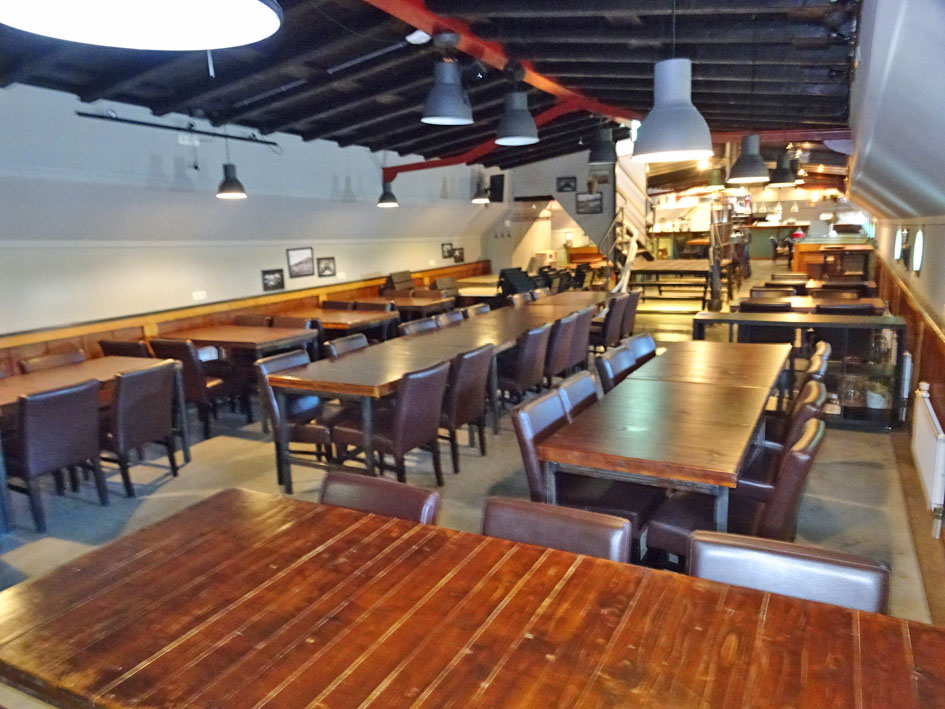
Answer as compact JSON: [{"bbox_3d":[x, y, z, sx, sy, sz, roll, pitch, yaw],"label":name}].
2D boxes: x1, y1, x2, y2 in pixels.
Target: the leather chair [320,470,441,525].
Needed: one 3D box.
[{"bbox_3d":[-0.441,0.904,2.182,0.460,0.870,0.620,3,12,28],"label":"leather chair"}]

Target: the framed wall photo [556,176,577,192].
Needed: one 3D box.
[{"bbox_3d":[1.613,-2.897,11.653,0.340,0.250,0.030,3,12,28],"label":"framed wall photo"}]

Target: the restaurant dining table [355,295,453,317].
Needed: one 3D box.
[{"bbox_3d":[-0.968,-0.287,8.959,1.350,0.800,0.800,3,12,28],"label":"restaurant dining table"}]

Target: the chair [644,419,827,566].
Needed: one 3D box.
[{"bbox_3d":[1.049,0.722,2.810,0.620,0.870,0.460,4,12,31],"label":"chair"}]

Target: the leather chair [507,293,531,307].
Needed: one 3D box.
[{"bbox_3d":[0.765,-0.253,7.609,0.610,0.830,0.450,4,13,28],"label":"leather chair"}]

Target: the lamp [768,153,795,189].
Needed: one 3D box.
[{"bbox_3d":[4.329,-2.552,9.550,0.380,0.440,0.380,4,13,28],"label":"lamp"}]

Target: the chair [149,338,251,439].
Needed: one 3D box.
[{"bbox_3d":[-2.220,0.239,5.679,0.450,0.830,0.610,3,12,24],"label":"chair"}]

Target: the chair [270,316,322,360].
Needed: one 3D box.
[{"bbox_3d":[-1.982,0.117,6.817,0.460,0.870,0.620,3,12,28],"label":"chair"}]

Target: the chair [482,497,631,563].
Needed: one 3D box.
[{"bbox_3d":[0.131,0.936,1.874,0.460,0.870,0.620,3,12,28],"label":"chair"}]

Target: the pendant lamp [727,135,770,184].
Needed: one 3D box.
[{"bbox_3d":[1.959,-1.381,4.840,0.280,0.310,0.280,3,12,28],"label":"pendant lamp"}]

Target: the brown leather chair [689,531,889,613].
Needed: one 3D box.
[{"bbox_3d":[0.677,0.968,1.570,0.460,0.870,0.620,3,12,28],"label":"brown leather chair"}]

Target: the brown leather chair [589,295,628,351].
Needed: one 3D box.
[{"bbox_3d":[1.313,-0.223,7.352,0.610,0.830,0.450,4,13,28],"label":"brown leather chair"}]

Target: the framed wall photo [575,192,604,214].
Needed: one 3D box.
[{"bbox_3d":[1.976,-2.547,11.527,0.460,0.350,0.030,3,12,28],"label":"framed wall photo"}]

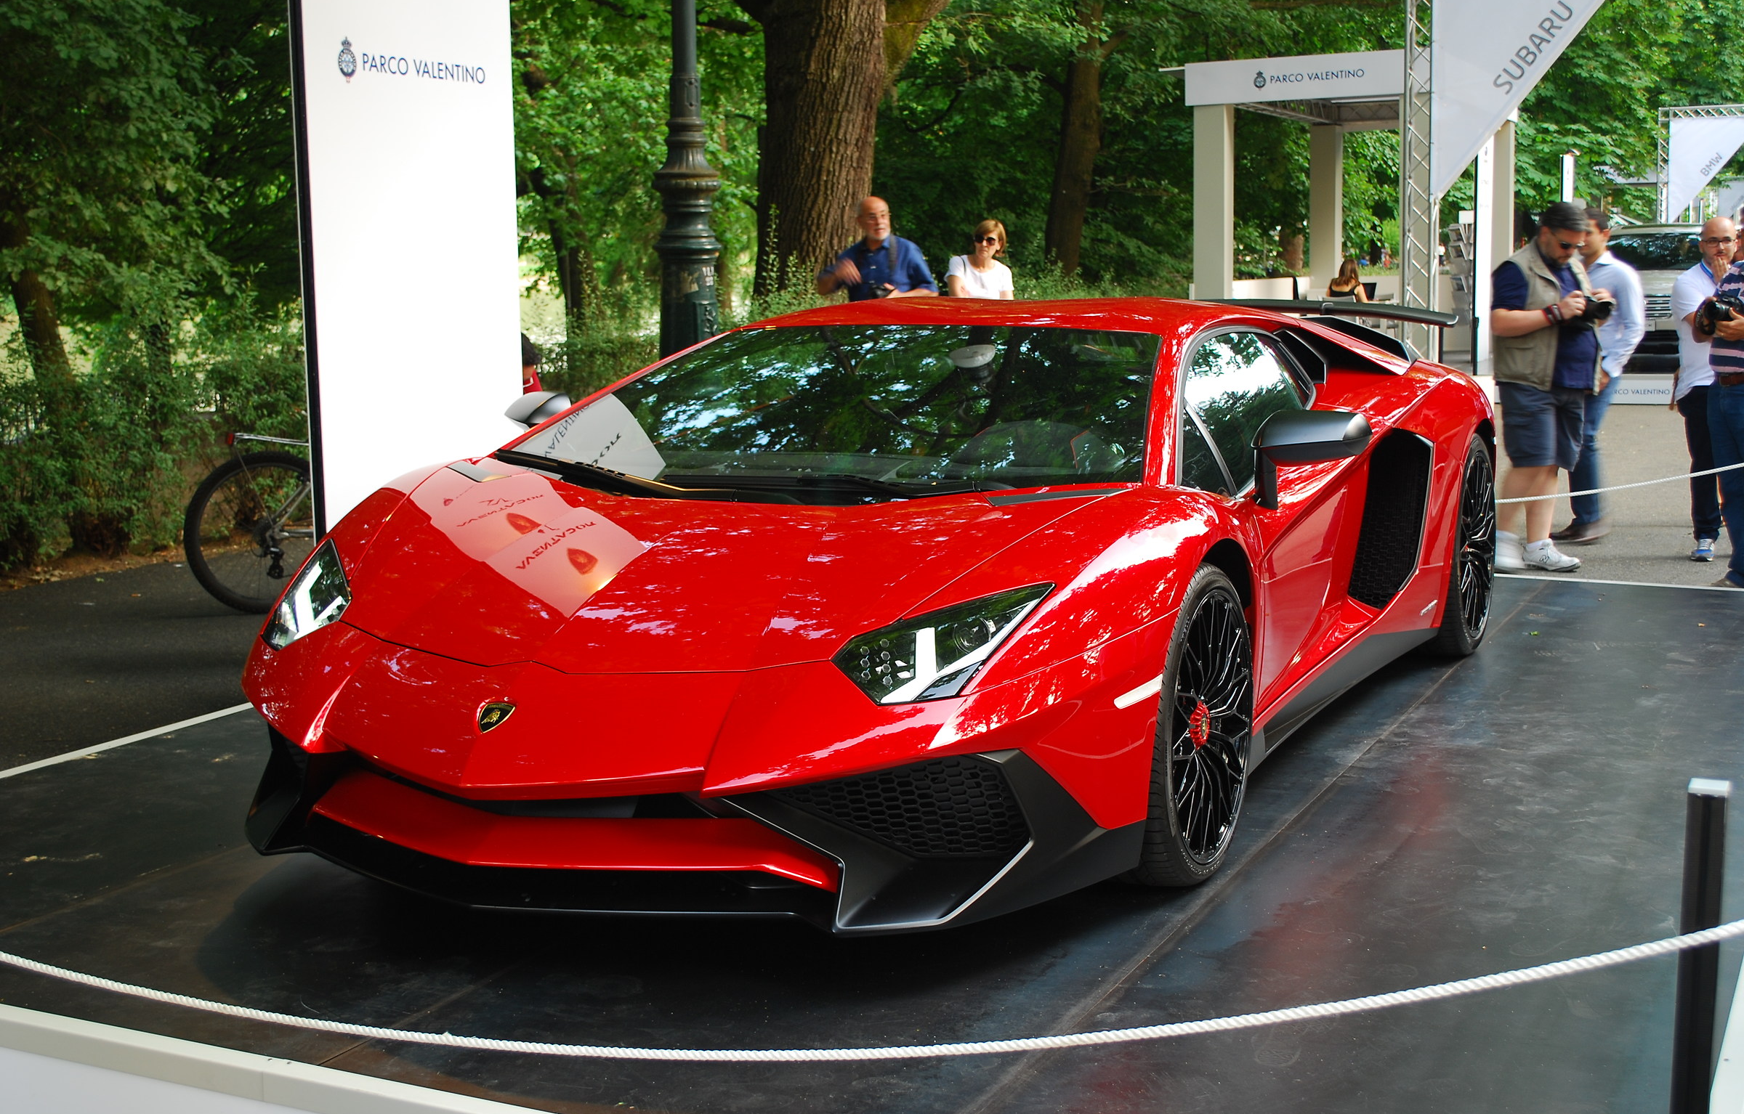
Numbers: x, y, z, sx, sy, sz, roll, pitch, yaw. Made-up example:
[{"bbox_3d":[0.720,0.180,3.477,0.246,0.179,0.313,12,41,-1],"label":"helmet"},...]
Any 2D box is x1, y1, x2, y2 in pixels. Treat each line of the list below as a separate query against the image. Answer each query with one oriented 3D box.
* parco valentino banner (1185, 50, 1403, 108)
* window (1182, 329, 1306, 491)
[{"bbox_3d":[3.915,-4.370,19.920,2.280,0.385,0.100,4,9,31],"label":"parco valentino banner"},{"bbox_3d":[0.913,-0.370,5.281,0.240,0.340,1.060,3,9,26],"label":"window"}]

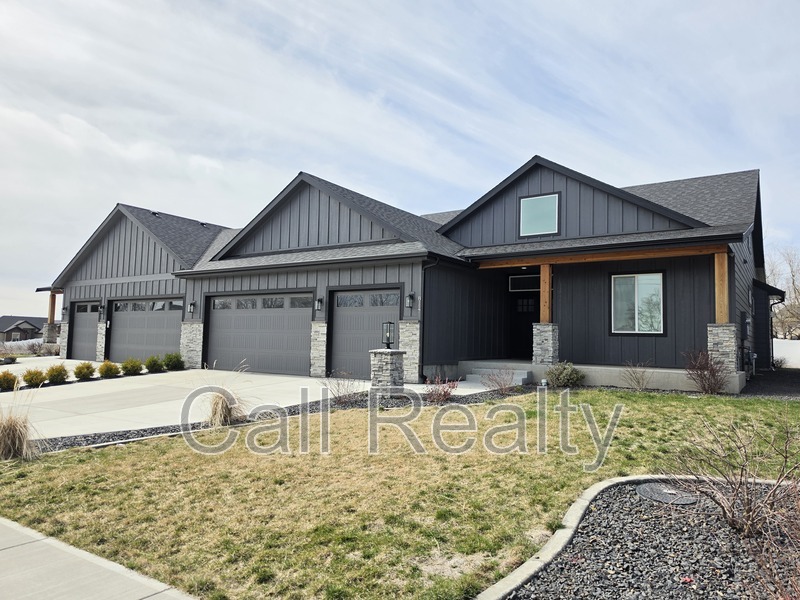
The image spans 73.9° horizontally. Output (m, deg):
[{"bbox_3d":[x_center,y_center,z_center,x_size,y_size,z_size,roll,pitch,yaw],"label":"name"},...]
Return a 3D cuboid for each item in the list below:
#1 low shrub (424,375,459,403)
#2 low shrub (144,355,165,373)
[{"bbox_3d":[0.867,1.869,11.100,0.680,0.610,0.680,1,-4,0],"label":"low shrub"},{"bbox_3d":[-7.911,2.077,17.183,0.600,0.540,0.600,-2,-5,33],"label":"low shrub"}]

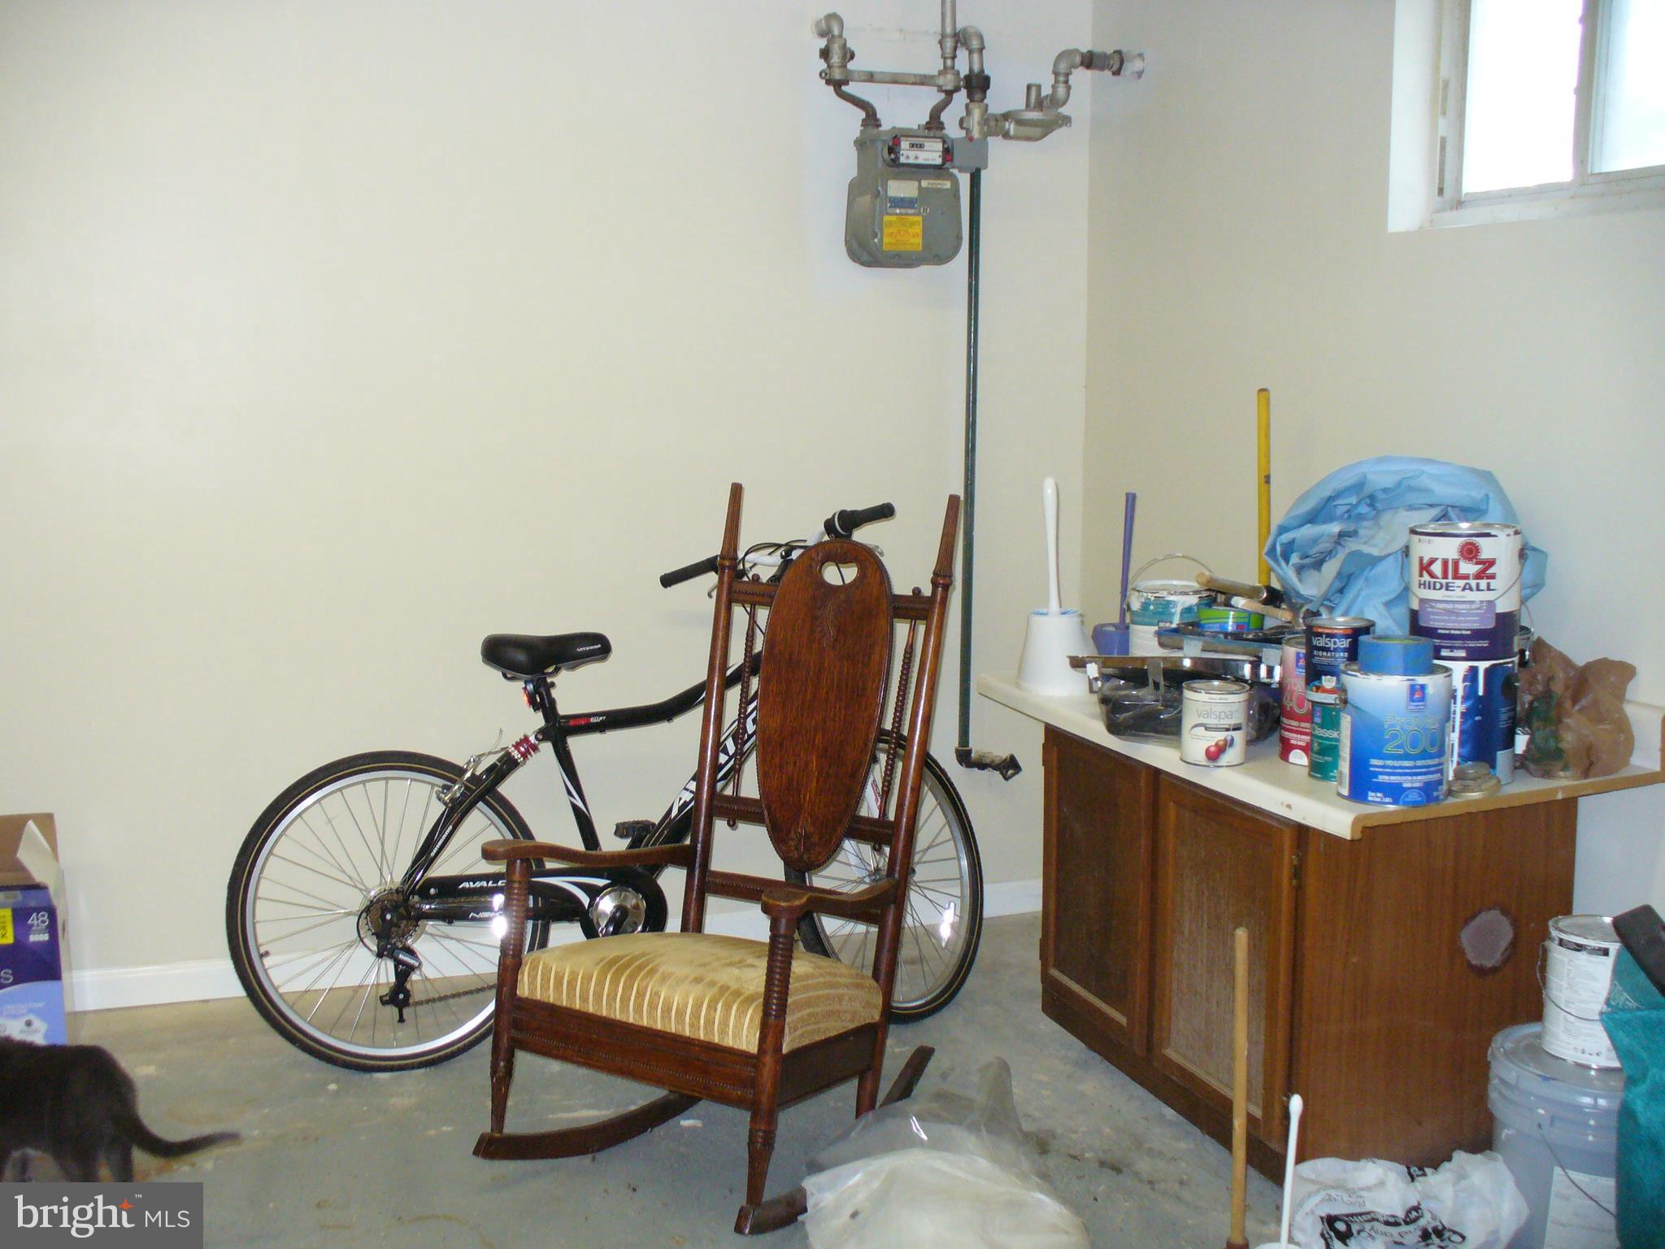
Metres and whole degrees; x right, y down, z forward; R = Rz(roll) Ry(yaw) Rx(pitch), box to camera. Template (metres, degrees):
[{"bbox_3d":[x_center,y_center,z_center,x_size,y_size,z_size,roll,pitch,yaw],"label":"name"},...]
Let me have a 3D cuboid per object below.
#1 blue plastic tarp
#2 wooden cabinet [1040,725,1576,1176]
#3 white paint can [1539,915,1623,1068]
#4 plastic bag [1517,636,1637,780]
[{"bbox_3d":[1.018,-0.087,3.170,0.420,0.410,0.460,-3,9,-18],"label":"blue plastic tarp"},{"bbox_3d":[0.828,0.535,3.278,0.525,0.610,0.905,-3,8,-19],"label":"wooden cabinet"},{"bbox_3d":[1.220,0.581,2.821,0.168,0.195,0.168,4,9,24],"label":"white paint can"},{"bbox_3d":[1.241,0.144,2.970,0.180,0.230,0.170,-3,9,-18],"label":"plastic bag"}]

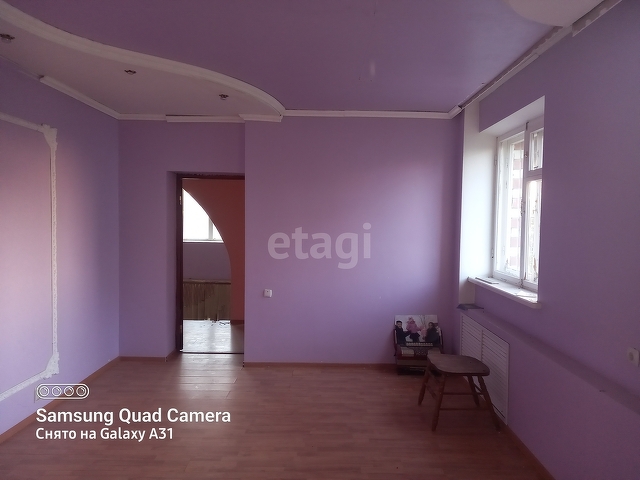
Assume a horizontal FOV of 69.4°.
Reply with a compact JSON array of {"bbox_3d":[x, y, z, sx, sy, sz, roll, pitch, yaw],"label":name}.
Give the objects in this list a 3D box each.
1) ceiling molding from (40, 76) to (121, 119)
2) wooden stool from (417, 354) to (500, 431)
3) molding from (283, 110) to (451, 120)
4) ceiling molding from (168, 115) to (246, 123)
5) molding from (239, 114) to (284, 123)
[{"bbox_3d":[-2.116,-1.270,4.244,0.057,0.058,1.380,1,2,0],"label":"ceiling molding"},{"bbox_3d":[1.097,1.205,3.678,0.525,0.425,0.515,1,2,0],"label":"wooden stool"},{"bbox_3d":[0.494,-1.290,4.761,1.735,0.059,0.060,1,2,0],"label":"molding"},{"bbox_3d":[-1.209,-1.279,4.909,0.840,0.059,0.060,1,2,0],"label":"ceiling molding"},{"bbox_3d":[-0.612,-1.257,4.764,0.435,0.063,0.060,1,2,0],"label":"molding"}]

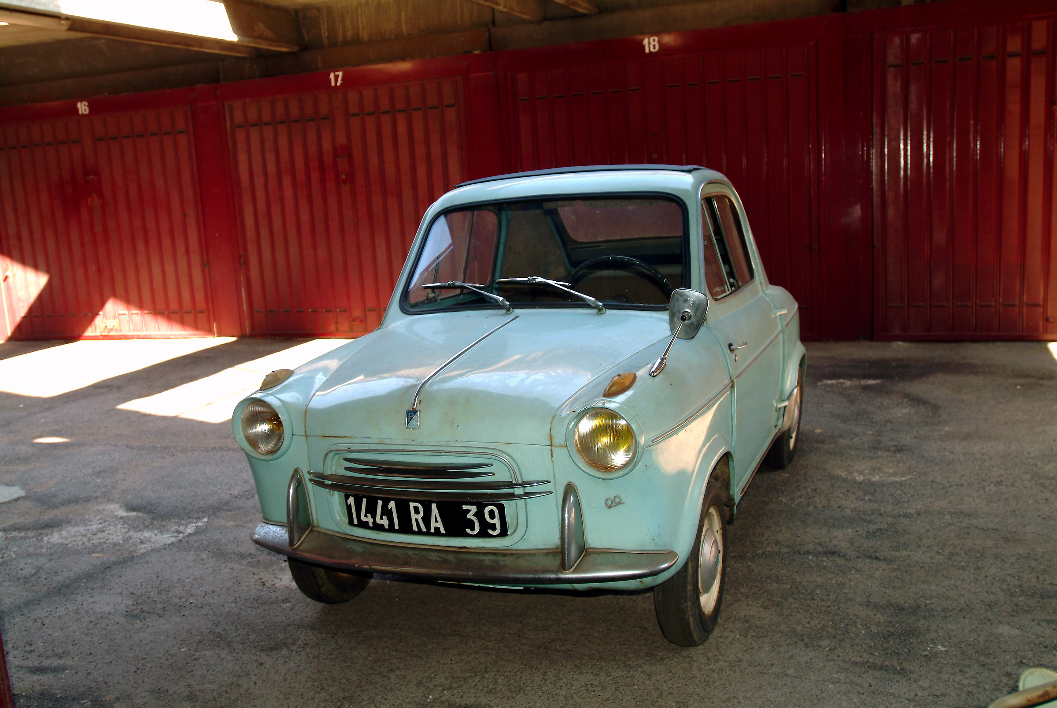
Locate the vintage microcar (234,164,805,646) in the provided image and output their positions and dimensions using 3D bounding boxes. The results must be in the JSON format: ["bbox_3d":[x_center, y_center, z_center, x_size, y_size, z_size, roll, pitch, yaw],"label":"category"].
[{"bbox_3d":[0.245,-0.023,3.304,1.270,1.250,2.830,1,10,24],"label":"vintage microcar"}]

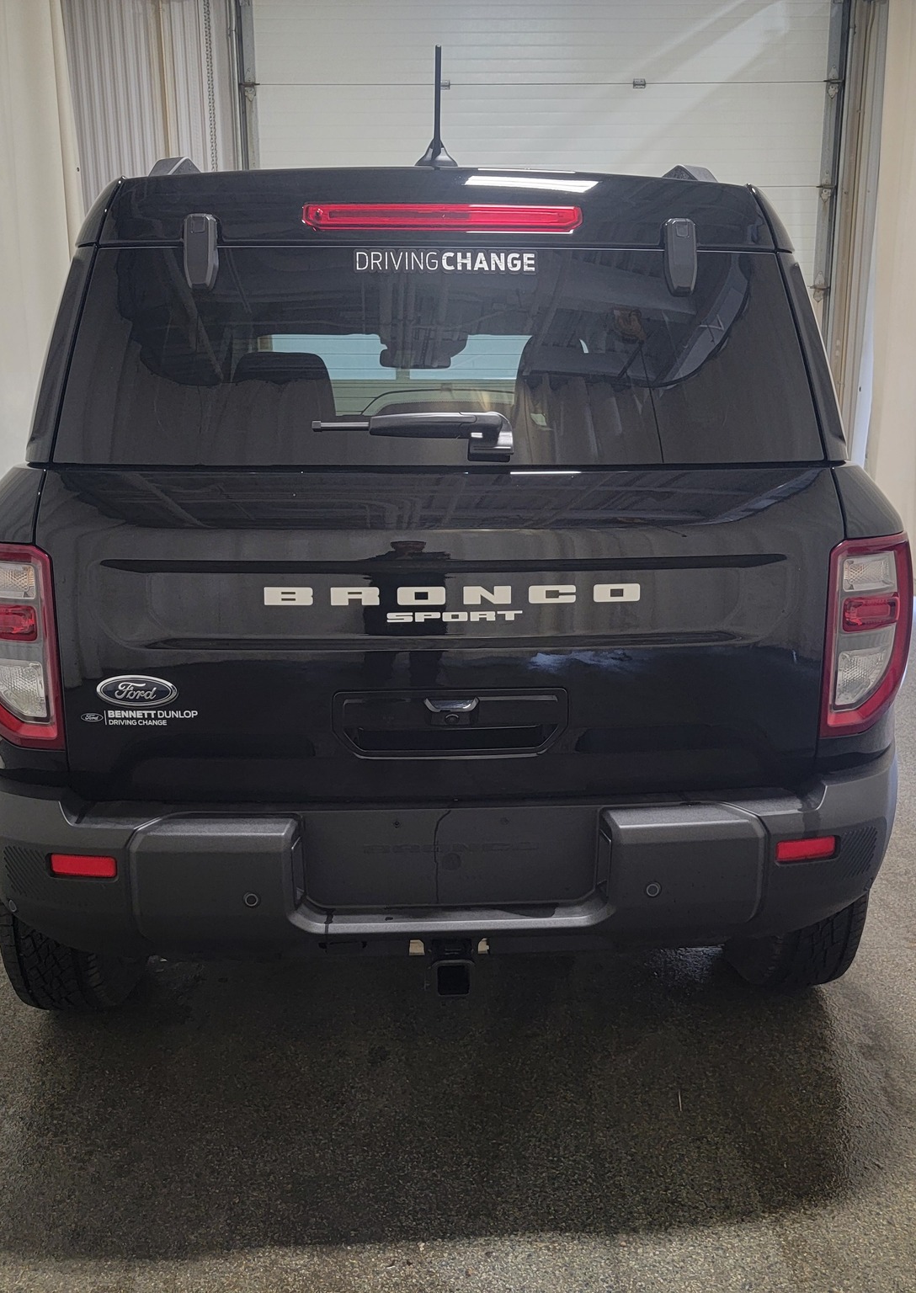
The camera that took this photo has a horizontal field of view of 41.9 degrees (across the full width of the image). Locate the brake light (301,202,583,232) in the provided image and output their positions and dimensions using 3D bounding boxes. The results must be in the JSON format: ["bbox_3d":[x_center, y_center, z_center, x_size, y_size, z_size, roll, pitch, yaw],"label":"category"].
[{"bbox_3d":[-0.025,-0.691,1.927,0.460,0.052,0.045,-1,5,-3],"label":"brake light"}]

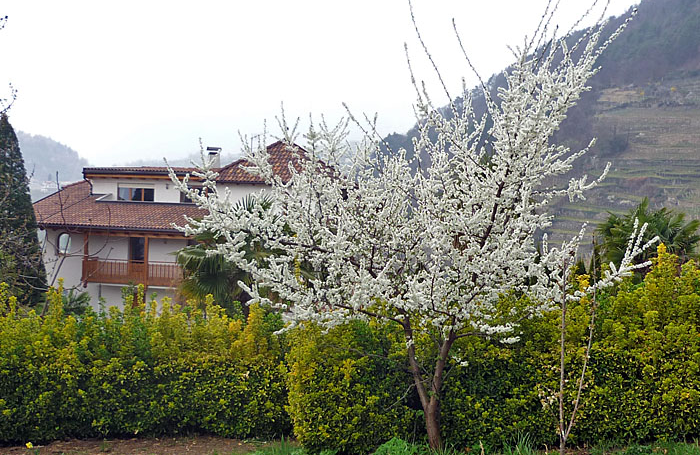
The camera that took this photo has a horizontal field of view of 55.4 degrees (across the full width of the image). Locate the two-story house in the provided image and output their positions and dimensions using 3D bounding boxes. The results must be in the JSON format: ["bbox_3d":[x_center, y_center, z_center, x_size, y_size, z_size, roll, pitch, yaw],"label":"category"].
[{"bbox_3d":[-8.200,0.400,38.800,16.000,9.600,10.500,2,1,10],"label":"two-story house"}]

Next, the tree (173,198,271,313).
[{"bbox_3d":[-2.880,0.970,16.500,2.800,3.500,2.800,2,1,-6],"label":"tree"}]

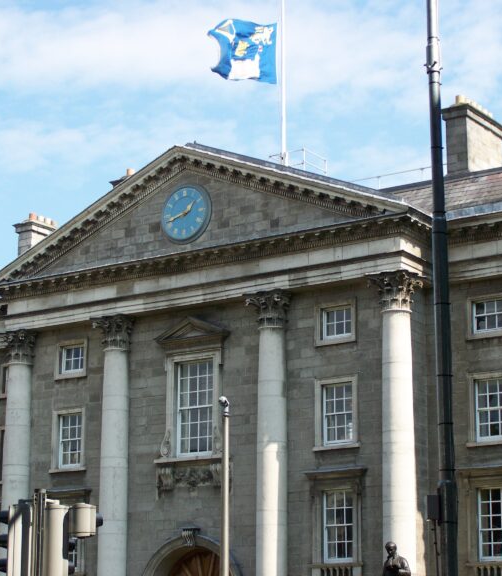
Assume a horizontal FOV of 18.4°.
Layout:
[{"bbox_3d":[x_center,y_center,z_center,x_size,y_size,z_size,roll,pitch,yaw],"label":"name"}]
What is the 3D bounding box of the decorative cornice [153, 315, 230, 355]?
[{"bbox_3d":[-2.107,1.558,56.189,3.300,1.100,0.500,-9,-16,34],"label":"decorative cornice"}]

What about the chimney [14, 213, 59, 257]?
[{"bbox_3d":[-9.178,-2.077,69.961,1.190,2.700,3.000,-9,-16,34],"label":"chimney"}]

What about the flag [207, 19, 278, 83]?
[{"bbox_3d":[-0.330,-9.761,64.100,3.000,2.700,0.800,0,-13,0],"label":"flag"}]

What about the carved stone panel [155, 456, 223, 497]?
[{"bbox_3d":[-2.109,6.788,54.974,3.300,1.220,0.380,-9,-16,34],"label":"carved stone panel"}]

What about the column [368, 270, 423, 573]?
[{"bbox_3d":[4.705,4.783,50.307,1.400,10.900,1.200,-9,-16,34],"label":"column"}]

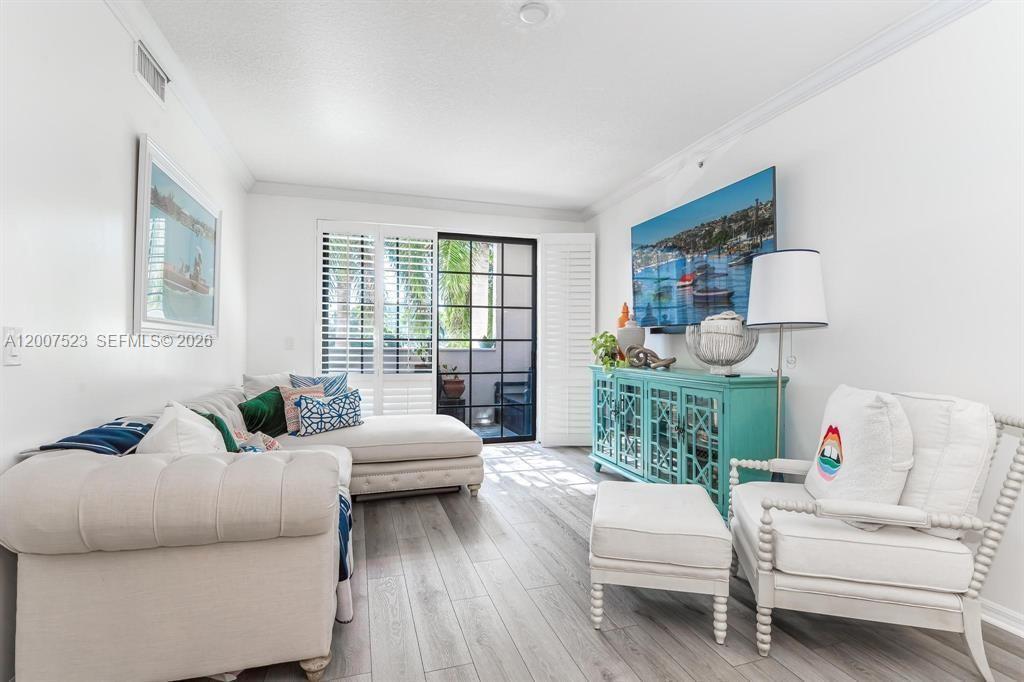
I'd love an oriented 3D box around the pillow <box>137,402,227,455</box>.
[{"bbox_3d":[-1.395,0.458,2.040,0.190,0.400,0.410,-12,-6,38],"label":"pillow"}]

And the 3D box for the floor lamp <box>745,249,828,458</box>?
[{"bbox_3d":[1.464,0.353,2.601,0.375,1.667,0.375,0,0,-18],"label":"floor lamp"}]

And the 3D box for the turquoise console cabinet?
[{"bbox_3d":[1.213,0.720,3.754,0.455,0.962,1.820,0,0,-18],"label":"turquoise console cabinet"}]

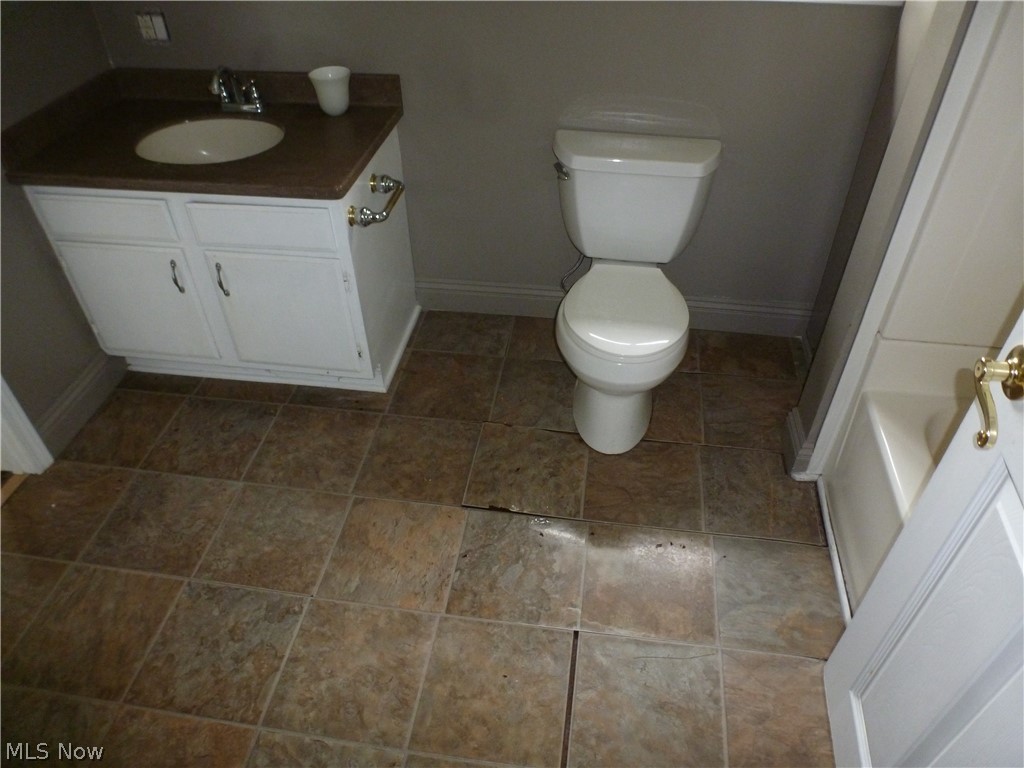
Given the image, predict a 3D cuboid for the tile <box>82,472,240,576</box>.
[{"bbox_3d":[-0.936,0.370,1.908,0.318,0.012,0.312,5,42,7],"label":"tile"}]

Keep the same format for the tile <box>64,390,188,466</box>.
[{"bbox_3d":[-1.242,0.142,2.289,0.275,0.010,0.335,5,42,8],"label":"tile"}]

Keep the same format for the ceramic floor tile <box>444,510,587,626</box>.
[{"bbox_3d":[0.021,0.462,1.791,0.318,0.012,0.312,5,42,7],"label":"ceramic floor tile"}]

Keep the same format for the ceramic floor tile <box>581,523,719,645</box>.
[{"bbox_3d":[0.346,0.496,1.791,0.323,0.010,0.323,5,41,6],"label":"ceramic floor tile"}]

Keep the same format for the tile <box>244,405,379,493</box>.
[{"bbox_3d":[-0.609,0.197,2.206,0.335,0.010,0.335,5,42,8],"label":"tile"}]

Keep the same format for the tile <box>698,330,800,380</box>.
[{"bbox_3d":[0.818,-0.100,2.497,0.335,0.010,0.246,5,42,8],"label":"tile"}]

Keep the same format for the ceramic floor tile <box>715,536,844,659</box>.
[{"bbox_3d":[0.639,0.513,1.725,0.292,0.012,0.308,5,42,7],"label":"ceramic floor tile"}]

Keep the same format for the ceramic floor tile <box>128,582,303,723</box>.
[{"bbox_3d":[-0.677,0.619,1.657,0.323,0.010,0.323,5,41,6],"label":"ceramic floor tile"}]

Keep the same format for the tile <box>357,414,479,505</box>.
[{"bbox_3d":[-0.264,0.221,2.110,0.323,0.010,0.323,5,41,6],"label":"tile"}]

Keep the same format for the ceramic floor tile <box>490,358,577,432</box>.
[{"bbox_3d":[0.112,0.033,2.322,0.323,0.010,0.323,5,41,6],"label":"ceramic floor tile"}]

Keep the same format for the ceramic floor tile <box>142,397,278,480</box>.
[{"bbox_3d":[-0.894,0.163,2.138,0.316,0.012,0.314,5,42,7],"label":"ceramic floor tile"}]

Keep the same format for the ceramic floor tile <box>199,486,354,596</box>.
[{"bbox_3d":[-0.633,0.409,1.897,0.323,0.010,0.323,5,41,6],"label":"ceramic floor tile"}]

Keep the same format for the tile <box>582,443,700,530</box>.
[{"bbox_3d":[0.370,0.277,1.991,0.317,0.012,0.315,5,42,7],"label":"tile"}]

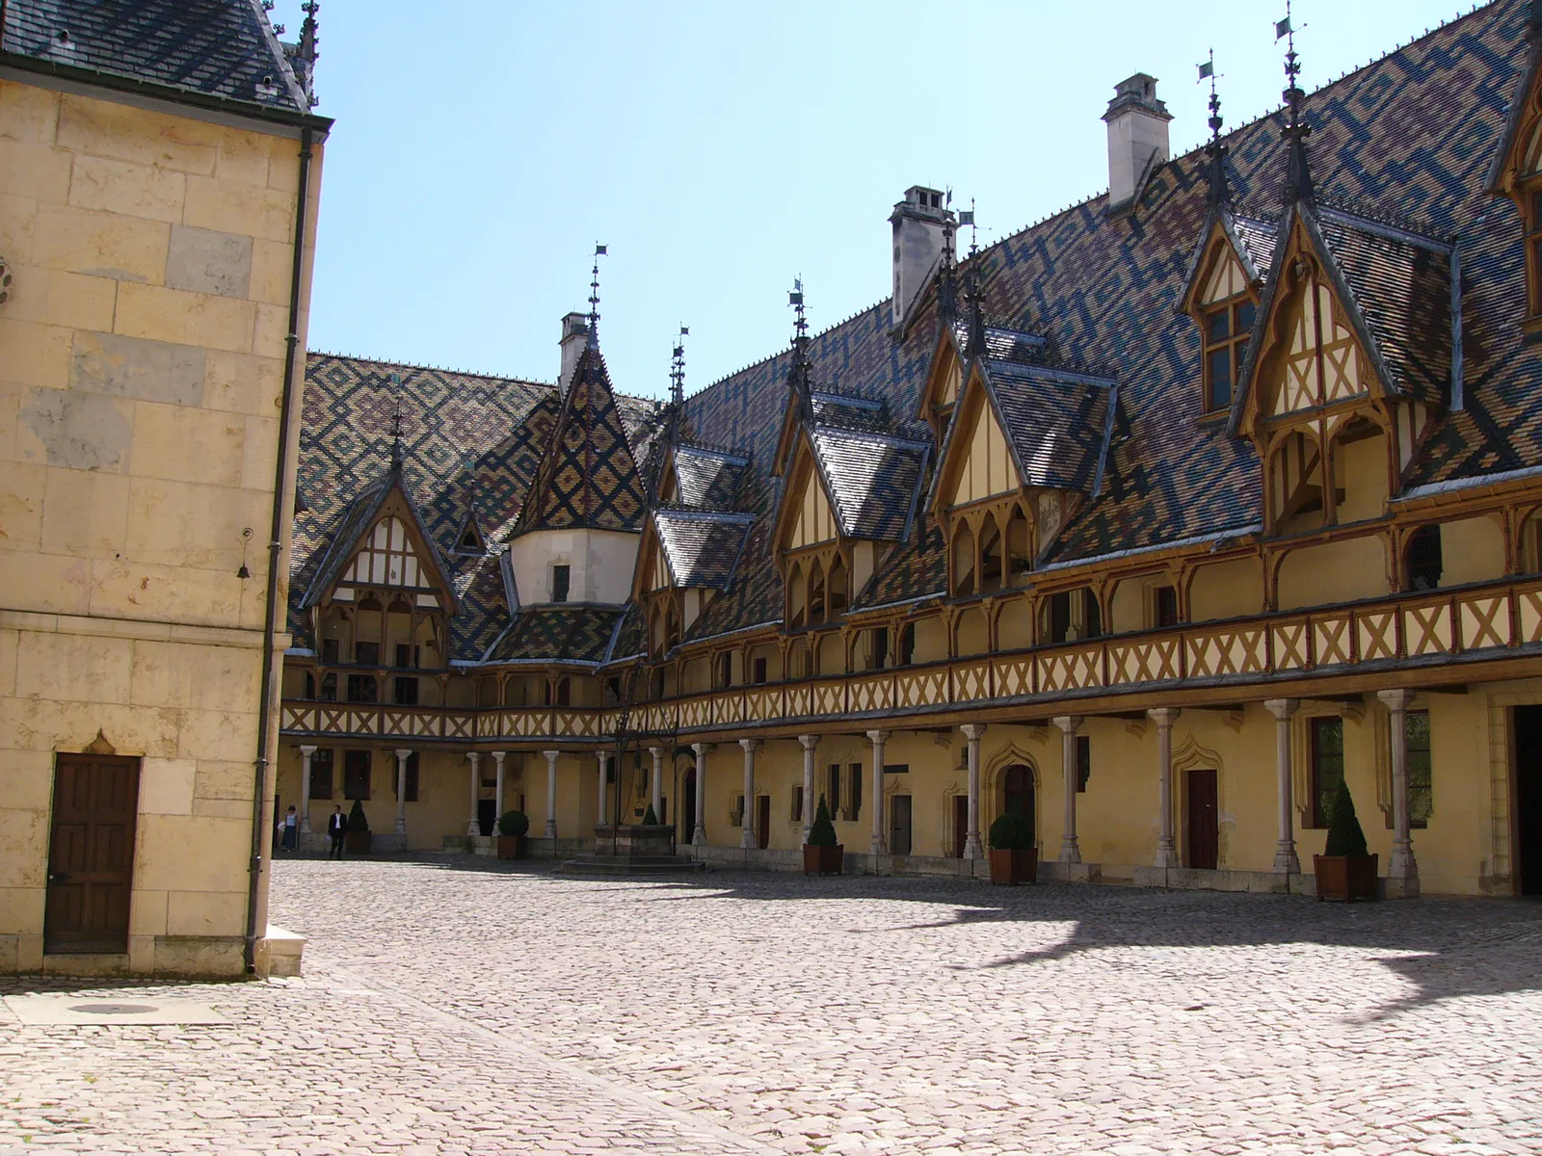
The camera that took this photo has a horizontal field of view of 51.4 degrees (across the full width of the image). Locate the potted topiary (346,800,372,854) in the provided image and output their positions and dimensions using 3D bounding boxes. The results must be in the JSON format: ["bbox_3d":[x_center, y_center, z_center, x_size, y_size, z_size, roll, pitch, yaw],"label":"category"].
[{"bbox_3d":[-14.342,8.667,55.778,0.780,1.940,0.780,4,-9,-18],"label":"potted topiary"}]

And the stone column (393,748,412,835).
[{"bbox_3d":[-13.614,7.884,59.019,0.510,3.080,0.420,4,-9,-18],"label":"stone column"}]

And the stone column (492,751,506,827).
[{"bbox_3d":[-10.635,8.470,62.668,0.510,3.250,0.510,6,-10,-28],"label":"stone column"}]

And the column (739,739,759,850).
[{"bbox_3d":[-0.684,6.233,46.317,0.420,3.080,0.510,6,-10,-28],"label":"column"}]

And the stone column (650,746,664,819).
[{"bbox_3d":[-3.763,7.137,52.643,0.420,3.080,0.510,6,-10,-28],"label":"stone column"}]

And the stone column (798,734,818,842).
[{"bbox_3d":[1.101,6.194,46.222,0.510,3.250,0.510,1,-9,0],"label":"stone column"}]

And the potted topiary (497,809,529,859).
[{"bbox_3d":[-8.567,8.525,53.291,0.950,1.620,0.950,-3,-10,25],"label":"potted topiary"}]

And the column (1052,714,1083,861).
[{"bbox_3d":[6.680,4.720,35.854,0.510,3.250,0.510,6,-10,-28],"label":"column"}]

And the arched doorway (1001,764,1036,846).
[{"bbox_3d":[6.019,5.808,38.993,0.300,2.550,1.280,6,-10,-28],"label":"arched doorway"}]

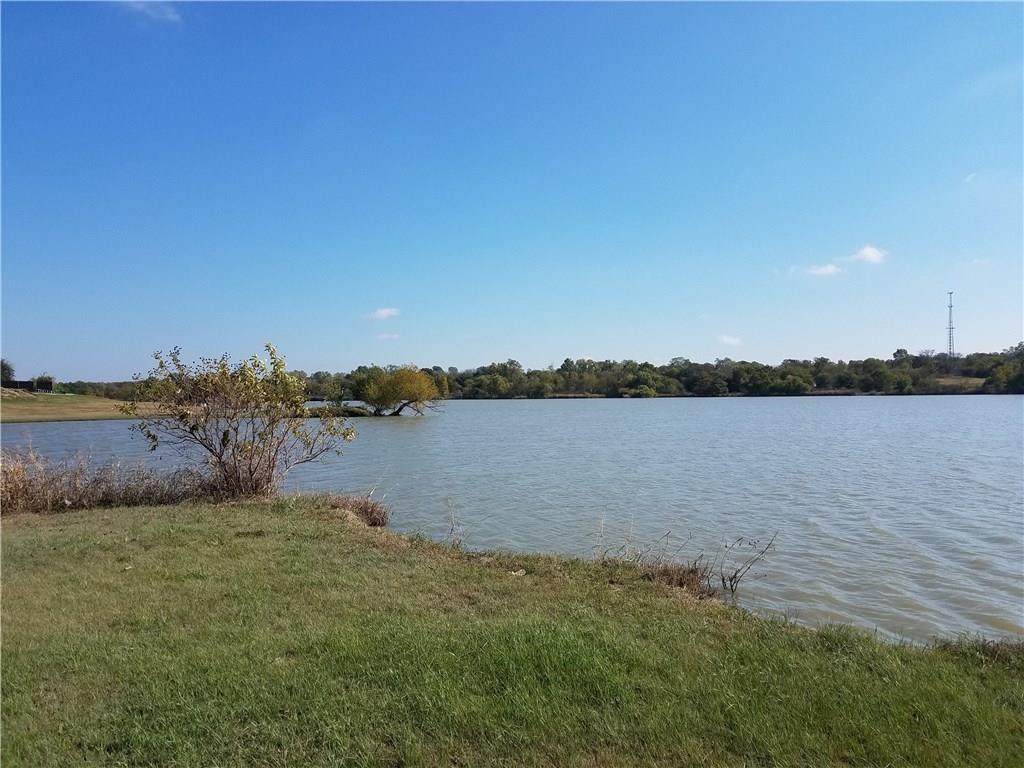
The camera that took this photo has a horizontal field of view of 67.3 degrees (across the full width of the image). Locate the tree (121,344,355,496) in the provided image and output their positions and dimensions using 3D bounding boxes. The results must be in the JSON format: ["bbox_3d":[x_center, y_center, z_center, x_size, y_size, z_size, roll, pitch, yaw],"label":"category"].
[{"bbox_3d":[-4.275,0.562,12.000,3.500,2.300,2.800,0,0,0],"label":"tree"}]

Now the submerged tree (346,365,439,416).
[{"bbox_3d":[-9.167,0.499,59.000,6.800,3.950,5.200,0,0,0],"label":"submerged tree"}]

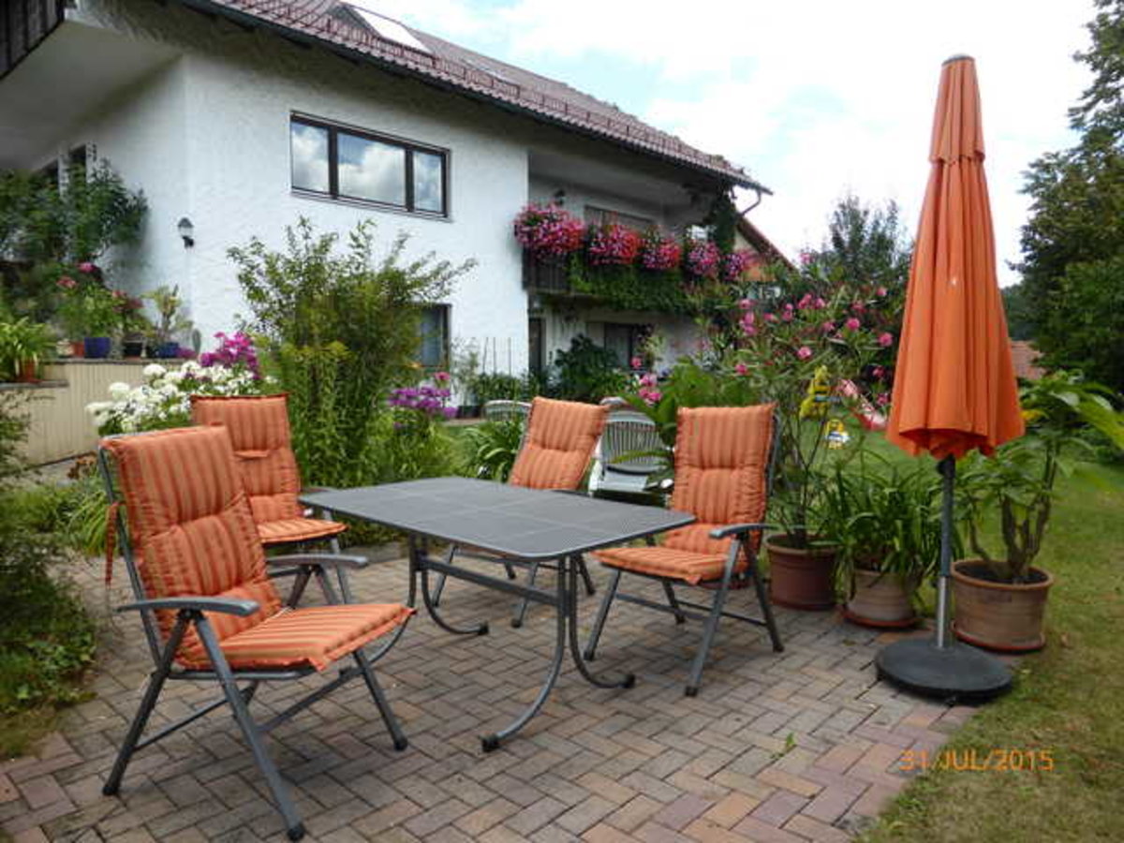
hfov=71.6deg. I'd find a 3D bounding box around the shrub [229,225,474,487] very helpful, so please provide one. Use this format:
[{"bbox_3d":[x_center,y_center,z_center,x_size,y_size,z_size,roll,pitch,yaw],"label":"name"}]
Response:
[{"bbox_3d":[-1.857,-0.489,6.883,2.050,2.500,1.750,-1,4,-15],"label":"shrub"}]

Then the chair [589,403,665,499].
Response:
[{"bbox_3d":[0.530,0.385,6.084,0.600,1.050,0.640,0,3,5],"label":"chair"}]

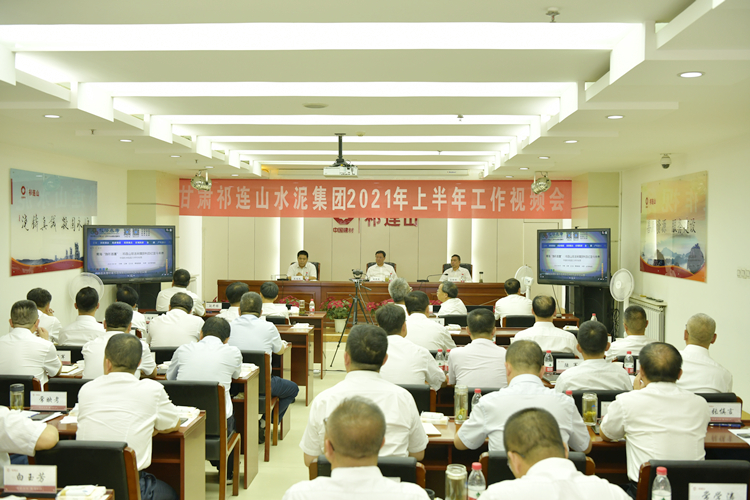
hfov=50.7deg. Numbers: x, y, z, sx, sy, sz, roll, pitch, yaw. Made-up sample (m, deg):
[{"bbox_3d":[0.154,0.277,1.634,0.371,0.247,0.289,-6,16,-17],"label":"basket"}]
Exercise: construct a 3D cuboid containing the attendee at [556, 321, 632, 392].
[{"bbox_3d":[1.294,1.033,4.902,0.500,1.218,0.800,0,1,3],"label":"attendee"}]

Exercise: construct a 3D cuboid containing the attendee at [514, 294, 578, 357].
[{"bbox_3d":[1.413,1.009,6.600,0.540,1.260,0.750,0,1,2],"label":"attendee"}]

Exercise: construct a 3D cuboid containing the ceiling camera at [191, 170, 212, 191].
[{"bbox_3d":[-2.586,-1.032,11.800,0.330,0.310,0.300,-1,2,-45],"label":"ceiling camera"}]

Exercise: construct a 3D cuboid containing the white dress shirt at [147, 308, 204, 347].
[{"bbox_3d":[-1.600,0.754,6.380,0.500,0.600,0.400,0,1,4],"label":"white dress shirt"}]

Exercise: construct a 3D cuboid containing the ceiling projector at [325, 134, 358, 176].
[{"bbox_3d":[-0.400,-1.121,9.384,0.400,0.501,0.330,0,1,3],"label":"ceiling projector"}]

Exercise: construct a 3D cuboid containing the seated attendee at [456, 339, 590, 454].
[{"bbox_3d":[0.708,1.062,3.800,0.630,1.260,0.780,0,1,2],"label":"seated attendee"}]

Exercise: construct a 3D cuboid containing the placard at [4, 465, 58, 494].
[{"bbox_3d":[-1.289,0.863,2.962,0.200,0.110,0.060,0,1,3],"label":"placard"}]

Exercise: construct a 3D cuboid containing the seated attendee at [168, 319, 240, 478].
[{"bbox_3d":[-1.137,1.036,5.280,0.520,1.190,0.800,0,1,2],"label":"seated attendee"}]

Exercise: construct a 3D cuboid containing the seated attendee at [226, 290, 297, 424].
[{"bbox_3d":[-0.899,0.985,6.500,0.560,1.290,0.780,0,1,4],"label":"seated attendee"}]

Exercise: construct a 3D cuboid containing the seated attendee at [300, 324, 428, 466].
[{"bbox_3d":[-0.050,1.028,3.780,0.570,1.320,0.770,0,1,2],"label":"seated attendee"}]

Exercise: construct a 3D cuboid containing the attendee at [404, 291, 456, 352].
[{"bbox_3d":[0.425,0.972,6.530,0.520,1.280,0.760,0,1,2],"label":"attendee"}]

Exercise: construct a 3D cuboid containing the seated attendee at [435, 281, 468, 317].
[{"bbox_3d":[0.910,0.968,9.300,0.520,1.220,0.750,0,1,-27],"label":"seated attendee"}]

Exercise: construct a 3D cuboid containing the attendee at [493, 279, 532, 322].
[{"bbox_3d":[1.612,0.947,9.150,0.500,1.230,0.750,0,1,2],"label":"attendee"}]

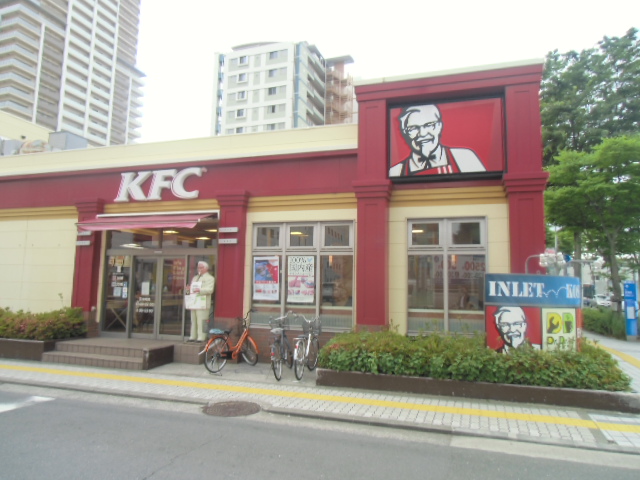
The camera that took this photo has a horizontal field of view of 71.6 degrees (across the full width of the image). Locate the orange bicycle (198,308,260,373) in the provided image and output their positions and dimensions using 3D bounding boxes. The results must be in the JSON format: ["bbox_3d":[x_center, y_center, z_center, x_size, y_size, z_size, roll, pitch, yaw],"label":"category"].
[{"bbox_3d":[-1.643,2.011,8.755,0.580,1.060,1.700,-3,-6,34],"label":"orange bicycle"}]

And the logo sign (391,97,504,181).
[{"bbox_3d":[2.396,-1.867,8.545,2.099,1.511,0.234,-1,-6,17],"label":"logo sign"}]

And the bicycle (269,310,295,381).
[{"bbox_3d":[-0.651,1.983,8.276,0.560,1.060,1.720,0,-5,7],"label":"bicycle"}]

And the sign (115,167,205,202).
[{"bbox_3d":[-3.741,-1.270,10.249,2.427,0.703,0.150,-1,-6,18],"label":"sign"}]

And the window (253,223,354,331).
[{"bbox_3d":[-0.395,0.730,9.289,2.279,2.252,0.130,-1,-6,18],"label":"window"}]

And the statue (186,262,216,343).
[{"bbox_3d":[-2.544,1.325,9.482,0.570,1.752,0.520,-2,-6,28],"label":"statue"}]

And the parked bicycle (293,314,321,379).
[{"bbox_3d":[-0.264,1.983,8.285,0.550,1.070,1.750,0,-6,13],"label":"parked bicycle"}]

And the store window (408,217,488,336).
[{"bbox_3d":[2.451,0.704,8.594,1.501,2.288,0.117,-1,-6,17],"label":"store window"}]

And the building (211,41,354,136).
[{"bbox_3d":[-5.929,-10.443,78.799,18.000,38.580,21.000,-1,-6,18],"label":"building"}]

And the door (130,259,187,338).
[{"bbox_3d":[-3.690,1.318,10.117,1.445,1.894,0.090,-1,-6,18],"label":"door"}]

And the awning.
[{"bbox_3d":[-3.962,-0.430,10.118,3.323,0.417,0.718,-1,-6,17],"label":"awning"}]

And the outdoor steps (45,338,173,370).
[{"bbox_3d":[-4.324,2.399,9.469,2.505,0.339,1.353,-1,-6,17],"label":"outdoor steps"}]

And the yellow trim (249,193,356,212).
[{"bbox_3d":[-0.385,-0.775,9.507,2.447,0.334,0.150,-1,-6,17],"label":"yellow trim"}]

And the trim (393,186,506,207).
[{"bbox_3d":[2.473,-0.816,8.628,2.163,0.342,0.150,-1,-6,17],"label":"trim"}]

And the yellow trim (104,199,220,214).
[{"bbox_3d":[-3.734,-0.767,10.323,3.179,0.243,0.160,-1,-6,18],"label":"yellow trim"}]

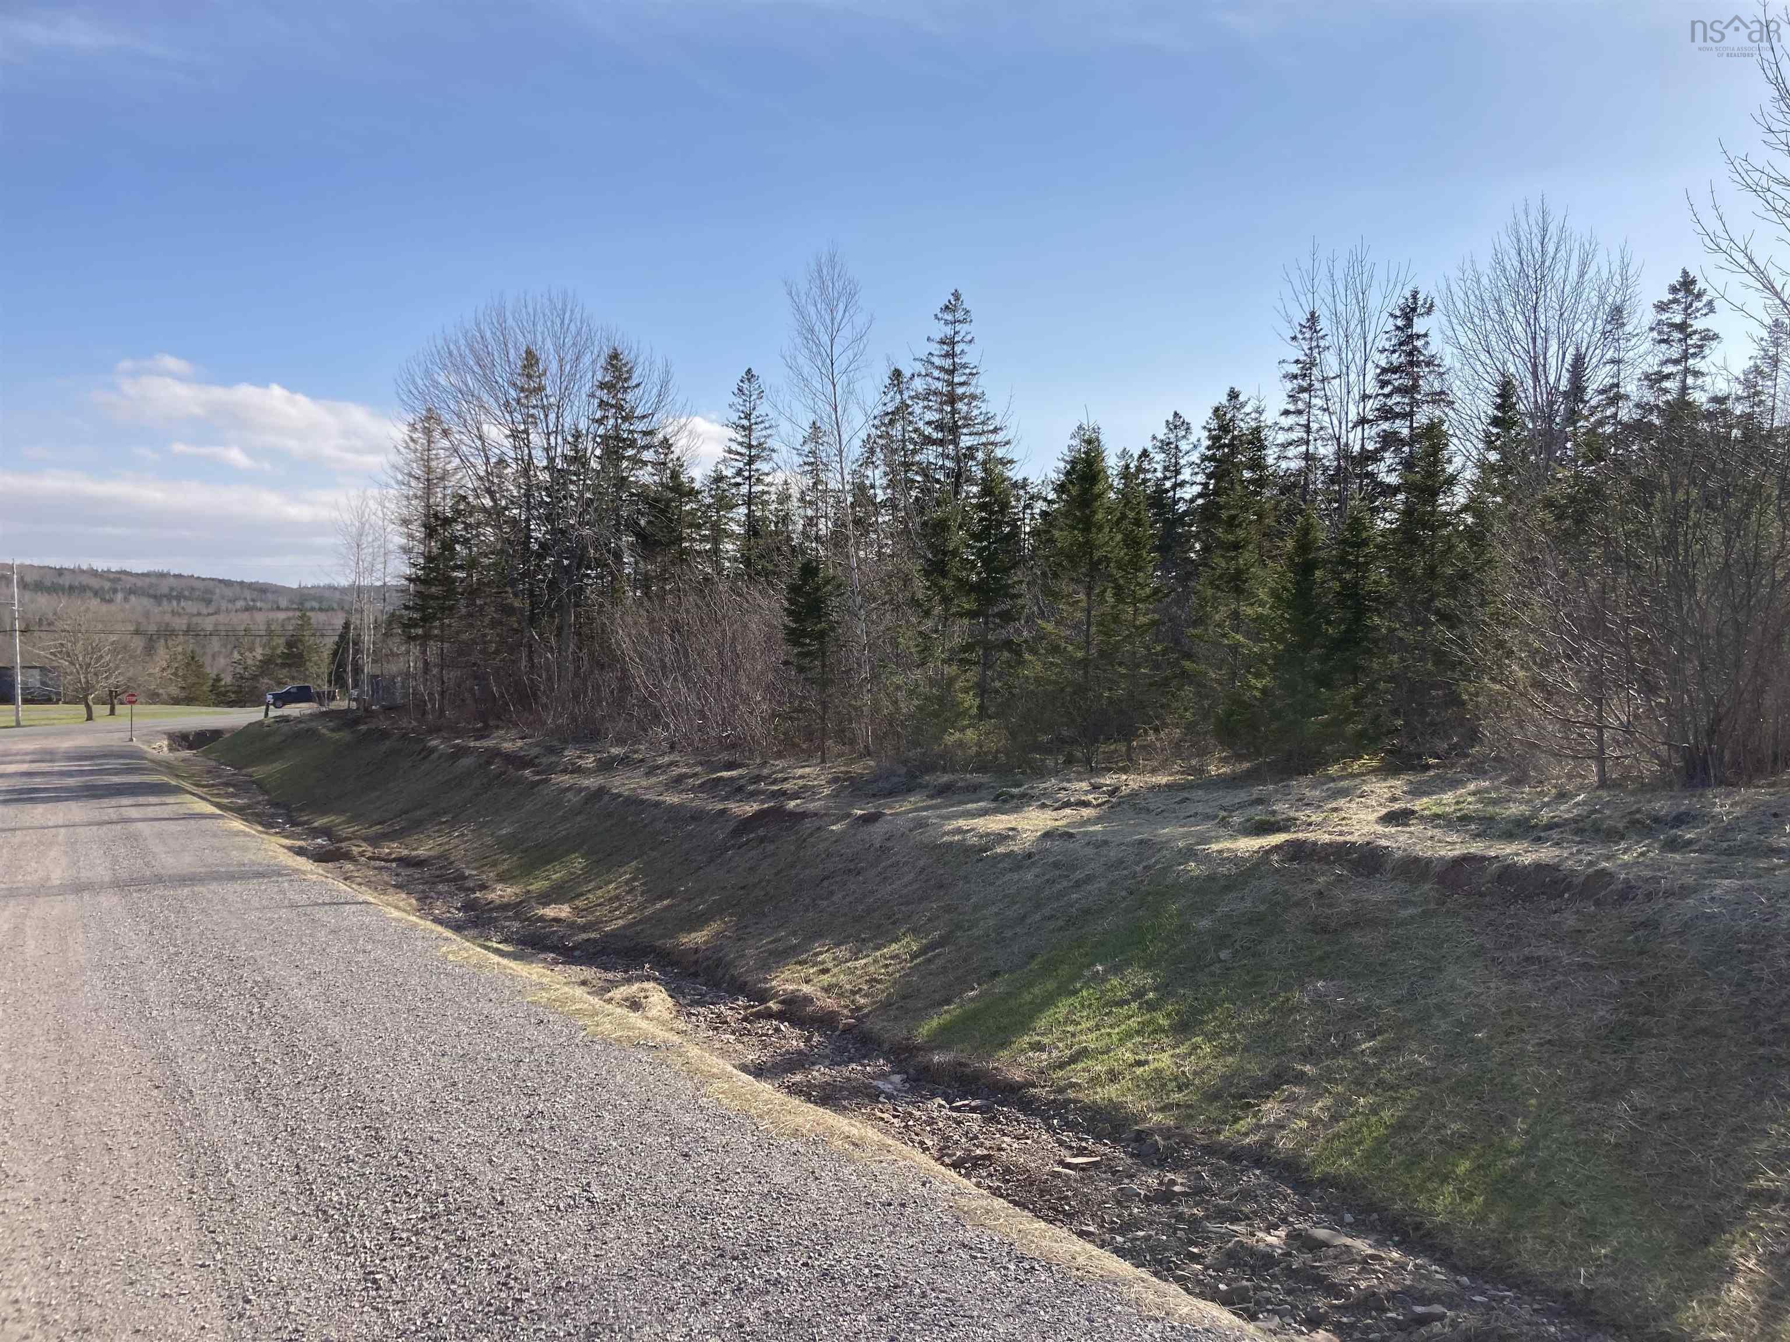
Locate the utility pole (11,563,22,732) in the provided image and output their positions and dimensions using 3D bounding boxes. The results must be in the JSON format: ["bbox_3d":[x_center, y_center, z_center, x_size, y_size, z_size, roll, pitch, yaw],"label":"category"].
[{"bbox_3d":[-57.648,-1.789,95.000,0.350,11.000,0.350,-2,1,-31],"label":"utility pole"}]

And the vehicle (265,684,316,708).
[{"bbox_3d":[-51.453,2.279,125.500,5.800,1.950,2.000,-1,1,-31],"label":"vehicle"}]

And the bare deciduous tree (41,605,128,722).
[{"bbox_3d":[-57.847,-0.547,103.000,6.000,8.300,6.000,-1,1,-29],"label":"bare deciduous tree"}]

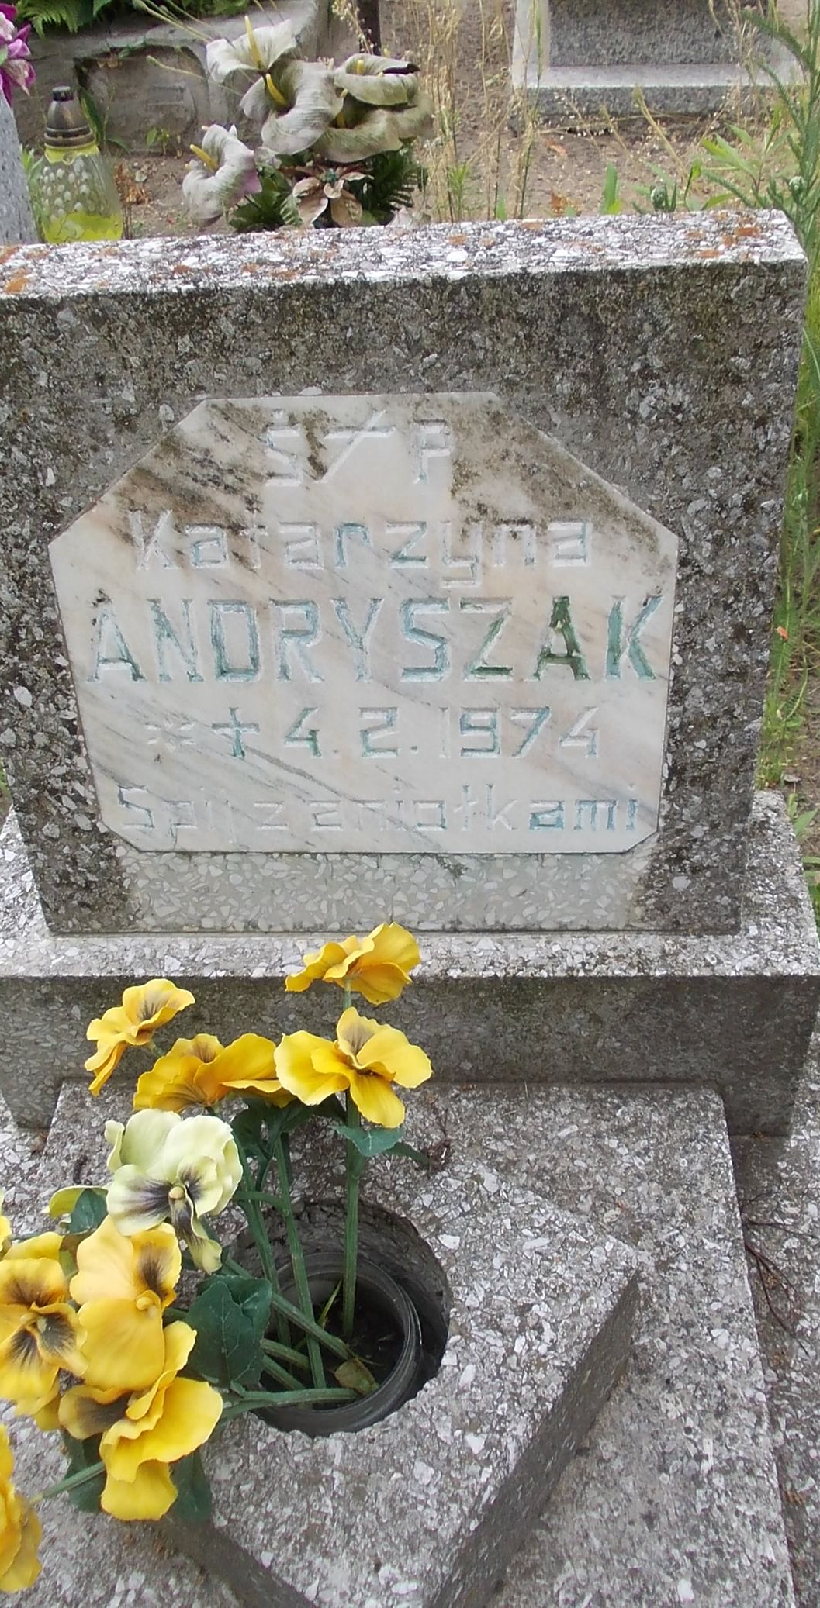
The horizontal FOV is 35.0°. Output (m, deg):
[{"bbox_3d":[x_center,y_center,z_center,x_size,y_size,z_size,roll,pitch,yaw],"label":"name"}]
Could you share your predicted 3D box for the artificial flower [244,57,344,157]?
[{"bbox_3d":[-0.158,-0.953,1.780,0.115,0.100,0.105,-20,52,19],"label":"artificial flower"}]

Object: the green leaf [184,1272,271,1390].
[{"bbox_3d":[-0.111,0.322,0.795,0.050,0.025,0.068,0,65,-6],"label":"green leaf"}]

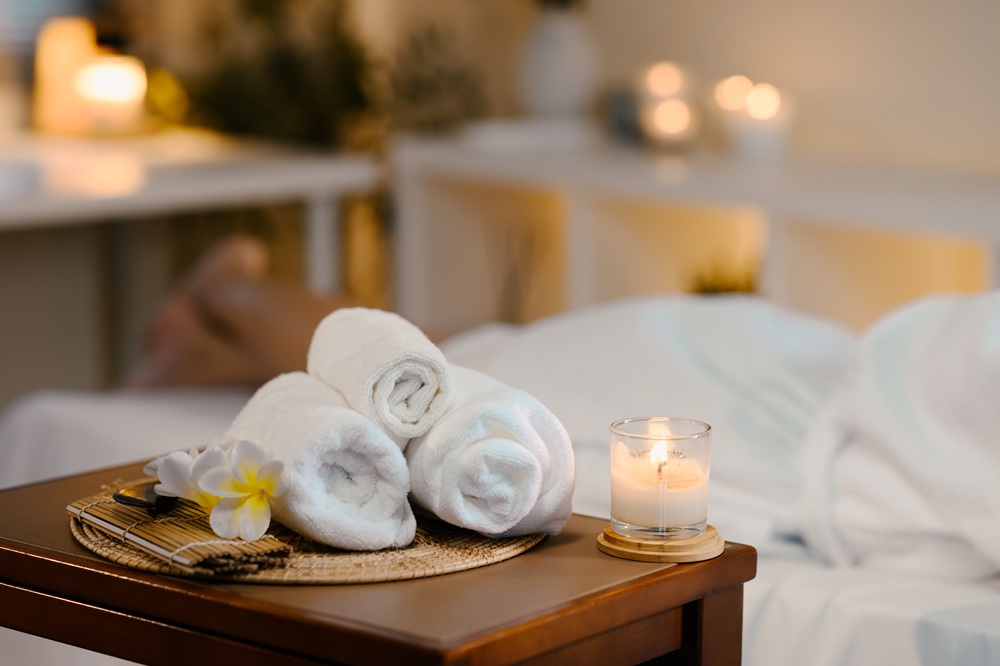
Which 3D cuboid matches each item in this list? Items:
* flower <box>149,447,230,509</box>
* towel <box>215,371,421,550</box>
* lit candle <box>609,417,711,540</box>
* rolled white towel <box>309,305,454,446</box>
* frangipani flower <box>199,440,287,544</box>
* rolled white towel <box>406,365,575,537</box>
[{"bbox_3d":[-0.220,0.107,1.712,0.070,0.056,0.042,-1,-17,-6],"label":"flower"},{"bbox_3d":[-0.141,0.092,1.787,0.103,0.103,0.169,-4,10,-23],"label":"towel"},{"bbox_3d":[0.117,0.108,1.761,0.076,0.076,0.076,0,9,0],"label":"lit candle"},{"bbox_3d":[-0.090,0.032,1.798,0.076,0.076,0.153,-3,11,-18],"label":"rolled white towel"},{"bbox_3d":[-0.182,0.112,1.672,0.062,0.070,0.032,3,-9,17],"label":"frangipani flower"},{"bbox_3d":[-0.029,0.083,1.830,0.111,0.109,0.178,-5,11,-29],"label":"rolled white towel"}]

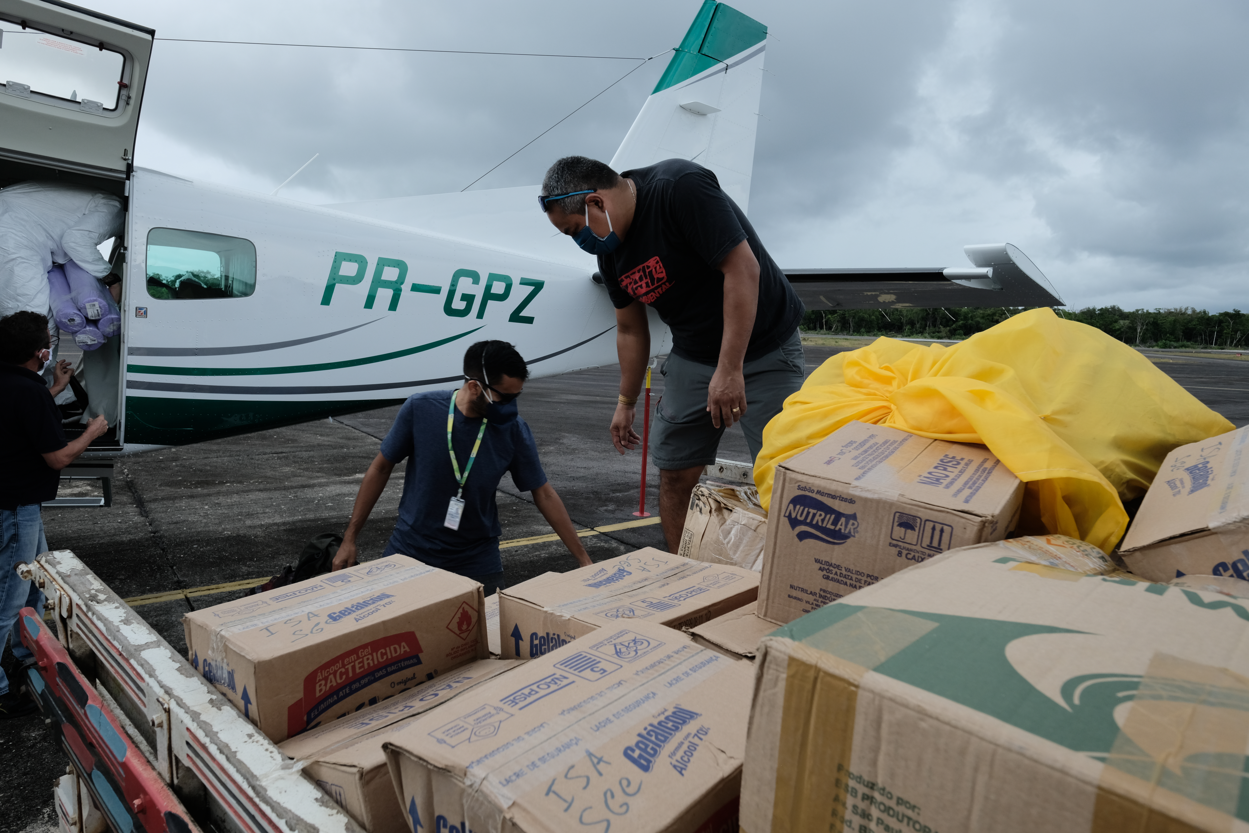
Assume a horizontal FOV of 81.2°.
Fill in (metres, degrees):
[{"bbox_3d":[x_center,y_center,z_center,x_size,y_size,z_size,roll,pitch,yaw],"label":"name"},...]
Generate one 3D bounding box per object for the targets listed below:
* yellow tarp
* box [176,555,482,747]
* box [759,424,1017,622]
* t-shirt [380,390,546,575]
[{"bbox_3d":[0.640,0.020,1.230,0.760,0.400,0.480,0,8,-17],"label":"yellow tarp"},{"bbox_3d":[-0.356,0.311,0.924,0.230,0.165,0.280,3,8,44],"label":"box"},{"bbox_3d":[0.328,0.145,0.883,0.219,0.190,0.254,15,19,33],"label":"box"},{"bbox_3d":[-0.500,0.205,2.250,0.480,0.580,0.300,-1,8,-22],"label":"t-shirt"}]

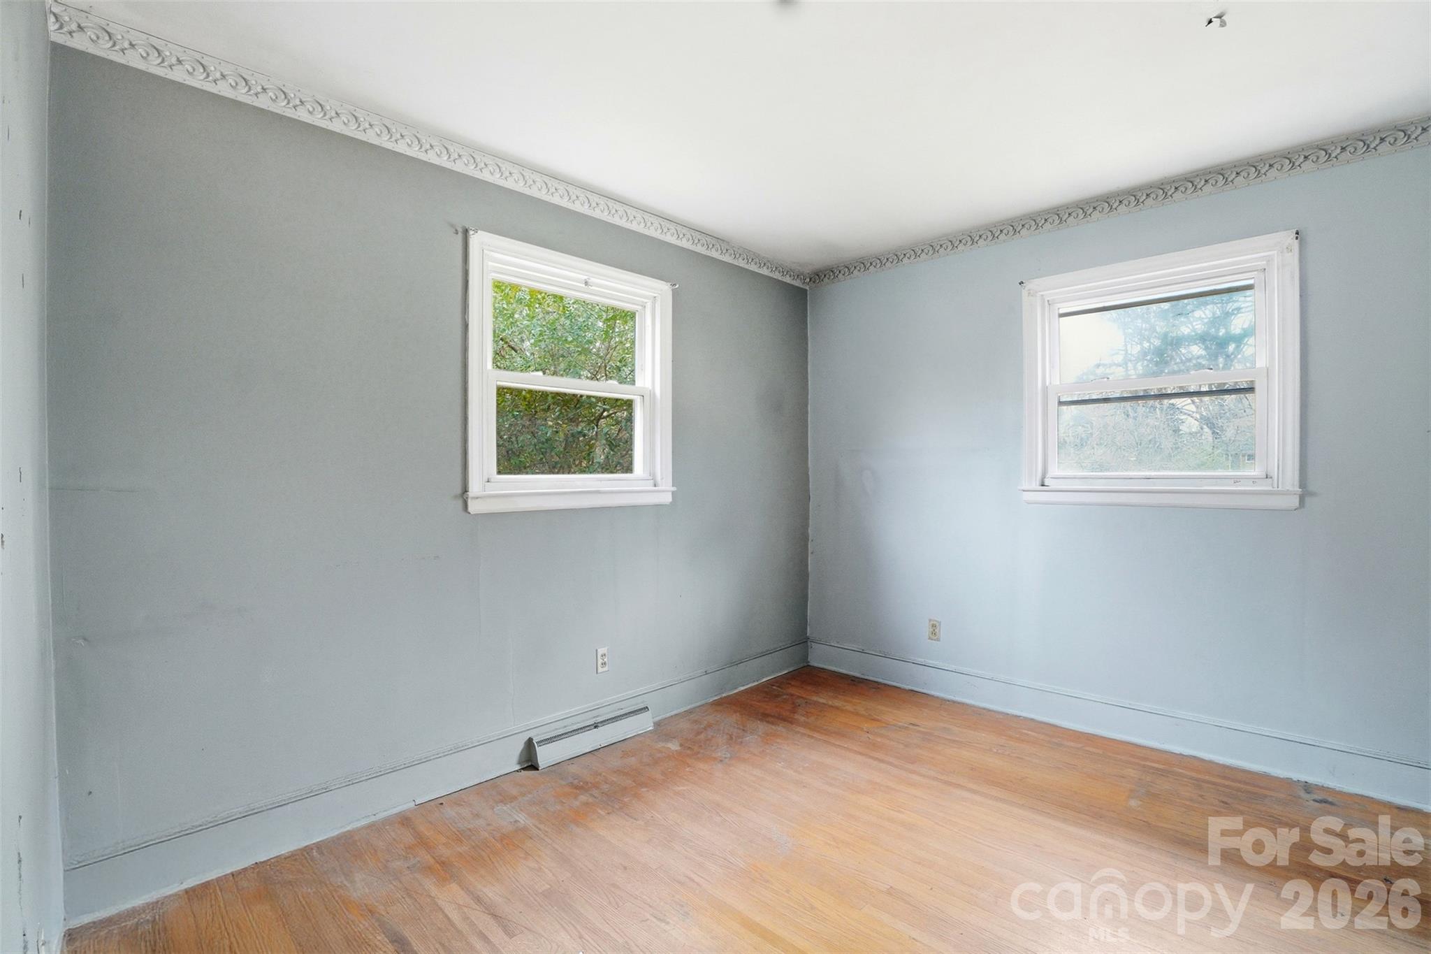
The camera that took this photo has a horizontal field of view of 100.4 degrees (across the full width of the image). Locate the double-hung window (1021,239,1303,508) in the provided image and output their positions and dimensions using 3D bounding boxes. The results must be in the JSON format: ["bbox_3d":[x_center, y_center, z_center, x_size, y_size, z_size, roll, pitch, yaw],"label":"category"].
[{"bbox_3d":[1.962,-0.424,2.724,1.006,1.117,0.105,0,0,39],"label":"double-hung window"}]

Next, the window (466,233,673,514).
[{"bbox_3d":[-0.612,-0.415,2.716,1.048,1.112,0.105,0,1,-43],"label":"window"}]

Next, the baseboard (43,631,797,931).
[{"bbox_3d":[-0.590,1.126,2.722,3.213,0.173,0.045,0,1,-43],"label":"baseboard"}]

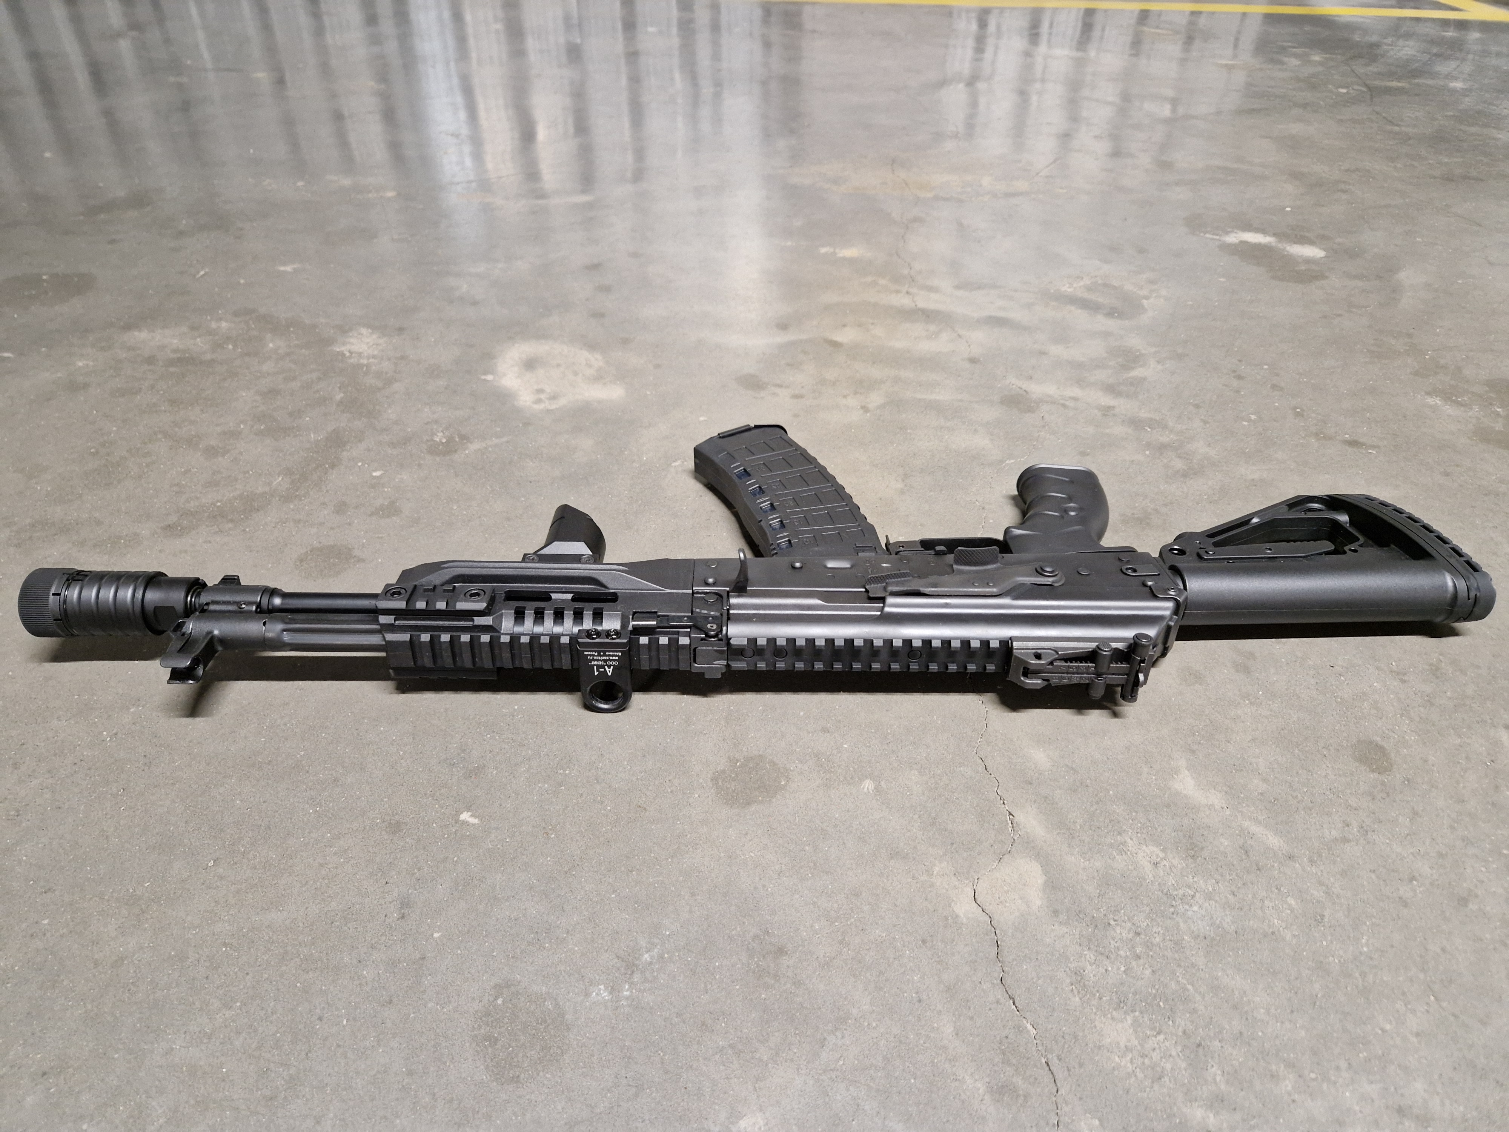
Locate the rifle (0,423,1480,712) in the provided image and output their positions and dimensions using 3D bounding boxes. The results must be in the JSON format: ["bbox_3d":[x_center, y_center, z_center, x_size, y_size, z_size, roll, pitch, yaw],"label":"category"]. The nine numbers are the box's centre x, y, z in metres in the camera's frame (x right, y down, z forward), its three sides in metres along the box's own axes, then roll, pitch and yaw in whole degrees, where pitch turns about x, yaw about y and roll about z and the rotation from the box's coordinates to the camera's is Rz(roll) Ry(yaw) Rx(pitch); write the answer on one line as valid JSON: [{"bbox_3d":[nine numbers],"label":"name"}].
[{"bbox_3d":[0.022,-0.013,0.601,0.808,0.075,0.258,1,35,-2],"label":"rifle"}]

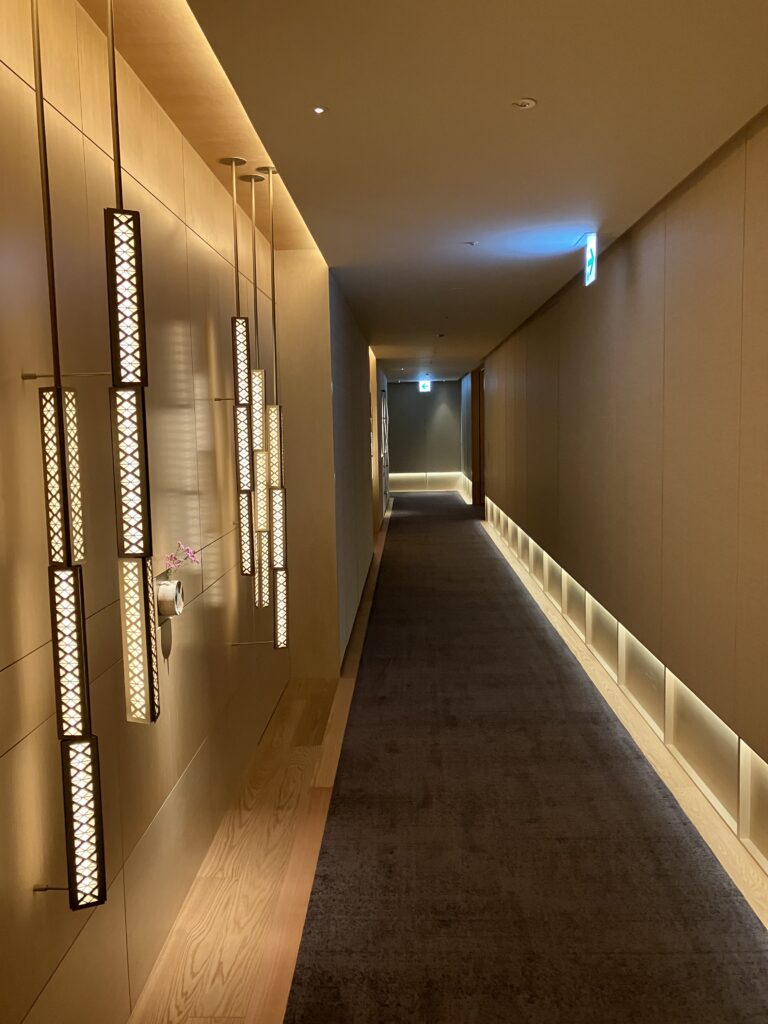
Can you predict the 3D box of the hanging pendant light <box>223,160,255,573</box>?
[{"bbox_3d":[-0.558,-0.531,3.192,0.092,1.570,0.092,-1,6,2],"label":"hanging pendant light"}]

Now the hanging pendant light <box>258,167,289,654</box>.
[{"bbox_3d":[-0.432,-0.386,3.326,0.100,1.899,0.100,-1,6,2],"label":"hanging pendant light"}]

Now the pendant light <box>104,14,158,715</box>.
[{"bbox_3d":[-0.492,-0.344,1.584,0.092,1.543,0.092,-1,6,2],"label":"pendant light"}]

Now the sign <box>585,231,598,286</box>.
[{"bbox_3d":[1.031,-1.253,4.131,0.030,0.225,0.207,-1,6,2],"label":"sign"}]

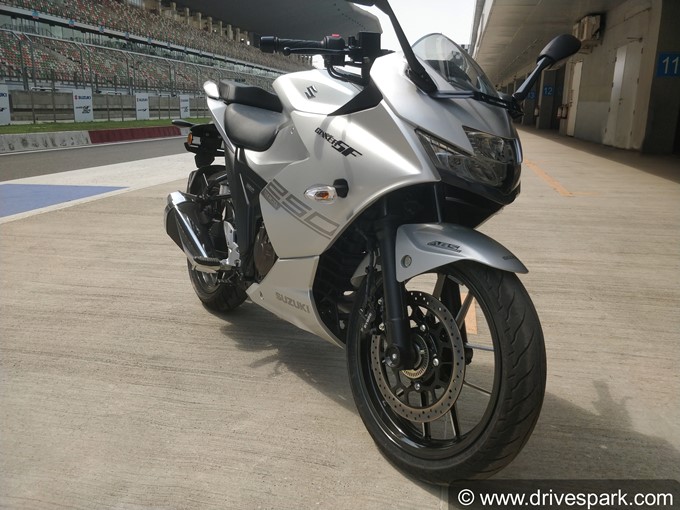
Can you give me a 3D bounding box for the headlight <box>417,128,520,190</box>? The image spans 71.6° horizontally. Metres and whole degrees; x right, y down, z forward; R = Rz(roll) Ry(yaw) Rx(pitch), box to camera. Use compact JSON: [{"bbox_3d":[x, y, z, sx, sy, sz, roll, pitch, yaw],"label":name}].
[{"bbox_3d":[0.308,-0.201,1.012,0.280,0.125,0.165,-2,13,-36],"label":"headlight"}]

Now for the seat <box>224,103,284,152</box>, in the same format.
[{"bbox_3d":[-0.241,-0.463,1.751,0.280,0.170,0.420,-2,13,-36],"label":"seat"}]

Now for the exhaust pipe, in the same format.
[{"bbox_3d":[-0.624,-0.079,1.957,0.140,0.170,0.460,-2,33,-36],"label":"exhaust pipe"}]

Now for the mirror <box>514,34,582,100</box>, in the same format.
[{"bbox_3d":[0.518,-0.465,1.193,0.250,0.200,0.100,-2,13,-36],"label":"mirror"}]

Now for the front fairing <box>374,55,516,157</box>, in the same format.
[{"bbox_3d":[0.279,-0.328,1.045,0.360,0.220,0.310,-2,13,-36],"label":"front fairing"}]

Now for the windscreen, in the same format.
[{"bbox_3d":[0.258,-0.429,1.067,0.250,0.150,0.180,-2,13,-36],"label":"windscreen"}]

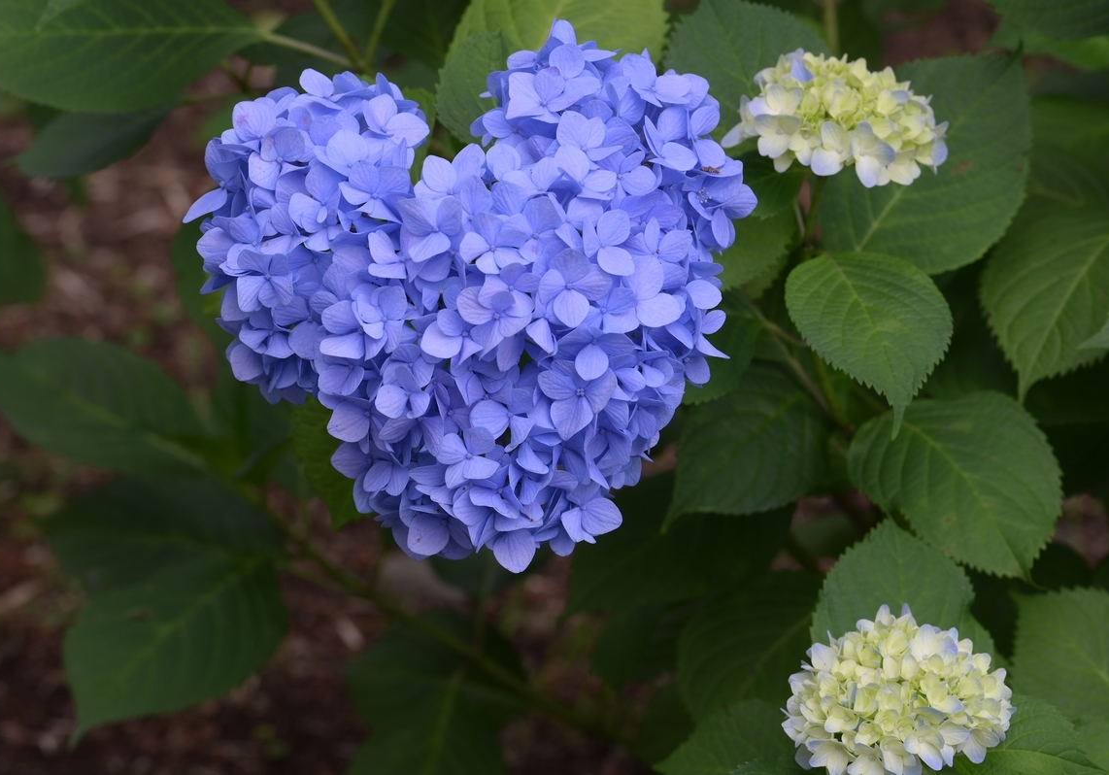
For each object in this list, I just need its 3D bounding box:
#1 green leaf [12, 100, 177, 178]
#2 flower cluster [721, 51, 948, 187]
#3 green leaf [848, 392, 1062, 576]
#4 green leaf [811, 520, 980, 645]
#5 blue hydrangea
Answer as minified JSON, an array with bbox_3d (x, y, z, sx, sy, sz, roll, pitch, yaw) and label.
[{"bbox_3d":[-0.238,-0.134,1.520,0.095,0.020,0.060,-1,35,-12],"label":"green leaf"},{"bbox_3d":[0.129,-0.123,1.330,0.102,0.053,0.085,6,30,-3],"label":"flower cluster"},{"bbox_3d":[0.189,0.045,1.370,0.107,0.022,0.082,39,59,11],"label":"green leaf"},{"bbox_3d":[0.162,0.096,1.380,0.082,0.020,0.095,2,45,2],"label":"green leaf"},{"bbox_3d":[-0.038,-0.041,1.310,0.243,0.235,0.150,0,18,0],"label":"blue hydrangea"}]

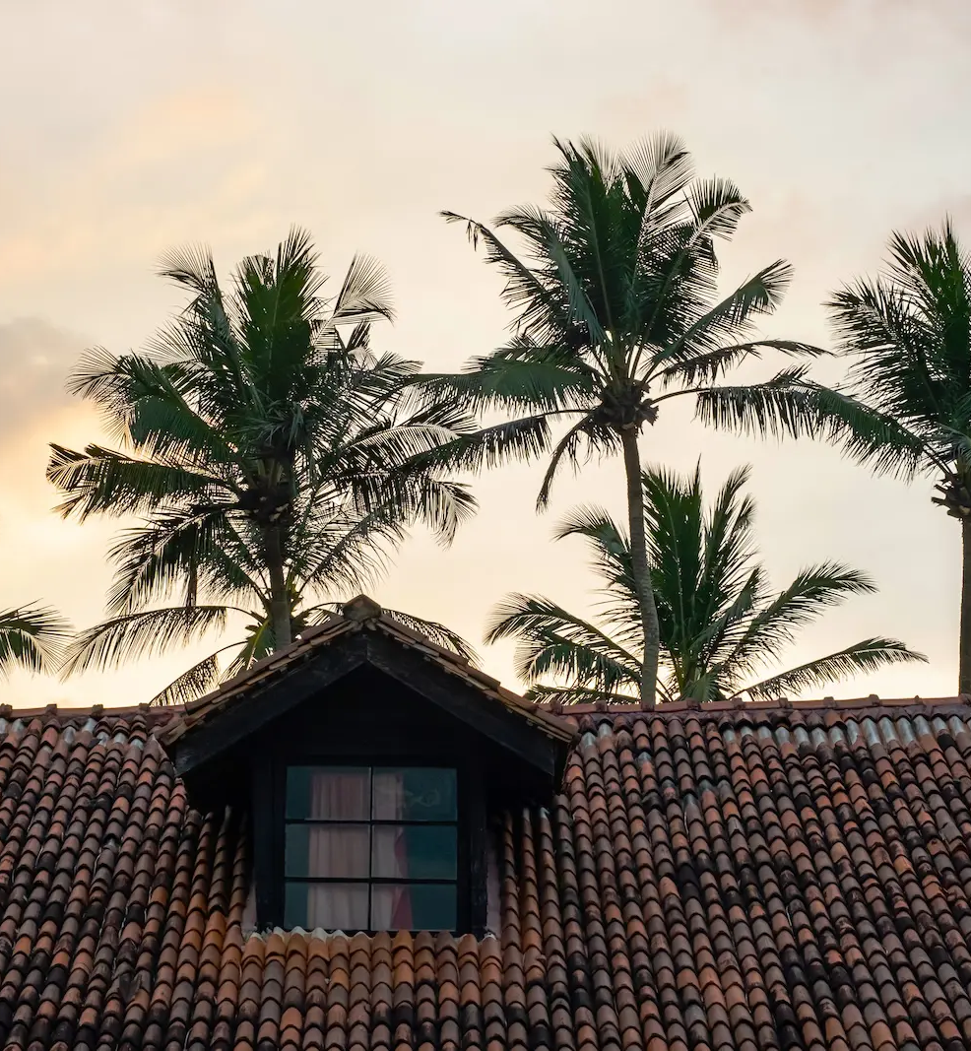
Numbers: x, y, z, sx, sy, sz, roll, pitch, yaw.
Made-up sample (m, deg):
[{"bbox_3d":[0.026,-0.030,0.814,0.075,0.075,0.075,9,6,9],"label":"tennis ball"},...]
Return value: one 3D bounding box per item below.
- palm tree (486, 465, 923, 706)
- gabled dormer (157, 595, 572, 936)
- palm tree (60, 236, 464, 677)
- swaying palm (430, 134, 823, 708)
[{"bbox_3d":[4.100,7.720,60.080,8.170,18.340,8.170,0,-15,-1],"label":"palm tree"},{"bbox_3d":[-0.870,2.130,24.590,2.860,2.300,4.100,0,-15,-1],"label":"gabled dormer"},{"bbox_3d":[-3.830,4.970,54.420,7.260,20.840,7.260,0,-15,-1],"label":"palm tree"},{"bbox_3d":[2.630,4.350,58.860,7.370,24.250,7.370,0,-15,-1],"label":"swaying palm"}]

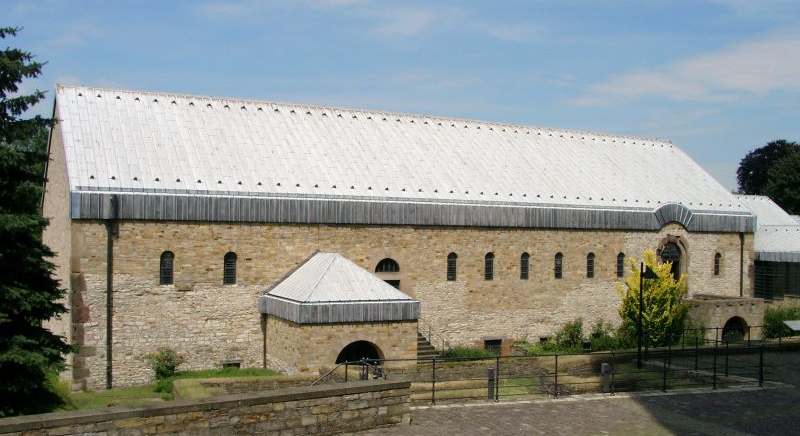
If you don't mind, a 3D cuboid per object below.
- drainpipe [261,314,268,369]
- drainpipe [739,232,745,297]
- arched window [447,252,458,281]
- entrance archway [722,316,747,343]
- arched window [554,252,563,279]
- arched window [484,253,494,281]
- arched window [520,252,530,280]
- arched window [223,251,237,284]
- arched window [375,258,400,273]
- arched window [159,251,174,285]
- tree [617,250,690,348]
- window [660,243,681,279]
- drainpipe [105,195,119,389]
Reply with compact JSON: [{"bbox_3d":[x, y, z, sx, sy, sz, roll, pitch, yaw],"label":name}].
[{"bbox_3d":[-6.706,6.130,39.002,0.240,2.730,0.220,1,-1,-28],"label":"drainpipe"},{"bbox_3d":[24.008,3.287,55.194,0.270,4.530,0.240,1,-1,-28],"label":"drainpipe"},{"bbox_3d":[2.890,2.720,43.861,0.590,1.591,0.280,1,-2,-28],"label":"arched window"},{"bbox_3d":[21.932,7.319,51.446,2.350,1.780,0.500,1,-1,-28],"label":"entrance archway"},{"bbox_3d":[9.528,2.877,47.345,0.590,1.573,0.280,1,-2,-28],"label":"arched window"},{"bbox_3d":[5.210,2.820,45.593,0.640,1.600,0.270,1,-1,-28],"label":"arched window"},{"bbox_3d":[7.471,2.881,46.776,0.640,1.600,0.270,1,-1,-28],"label":"arched window"},{"bbox_3d":[-8.235,2.442,38.021,0.622,1.576,0.280,1,-2,-28],"label":"arched window"},{"bbox_3d":[-0.709,2.535,41.997,1.475,0.745,0.300,1,-2,-28],"label":"arched window"},{"bbox_3d":[-10.871,2.335,36.639,0.632,1.565,0.280,1,-2,-28],"label":"arched window"},{"bbox_3d":[15.631,5.013,48.453,4.300,5.900,4.200,1,-1,-28],"label":"tree"},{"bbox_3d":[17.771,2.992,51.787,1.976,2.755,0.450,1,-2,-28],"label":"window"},{"bbox_3d":[-12.938,3.274,35.178,0.572,8.703,0.420,1,-2,-28],"label":"drainpipe"}]

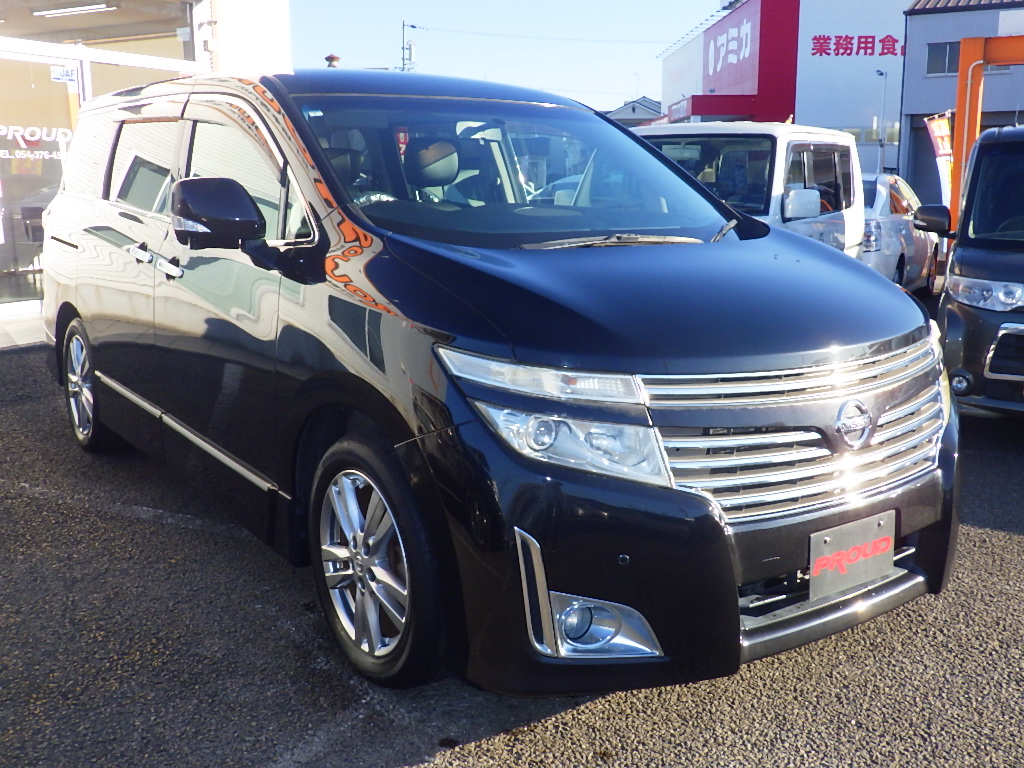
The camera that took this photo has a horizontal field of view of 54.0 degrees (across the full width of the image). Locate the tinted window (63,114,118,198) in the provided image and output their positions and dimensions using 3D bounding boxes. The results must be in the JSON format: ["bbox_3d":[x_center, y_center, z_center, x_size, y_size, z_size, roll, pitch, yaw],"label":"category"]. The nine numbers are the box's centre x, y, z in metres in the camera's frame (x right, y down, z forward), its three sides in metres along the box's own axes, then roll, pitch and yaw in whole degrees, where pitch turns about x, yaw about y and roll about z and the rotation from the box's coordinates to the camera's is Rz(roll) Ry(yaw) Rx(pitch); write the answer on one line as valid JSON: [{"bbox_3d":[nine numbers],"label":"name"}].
[{"bbox_3d":[-2.090,-1.104,4.937,0.060,0.390,0.880,5,6,-35],"label":"tinted window"}]

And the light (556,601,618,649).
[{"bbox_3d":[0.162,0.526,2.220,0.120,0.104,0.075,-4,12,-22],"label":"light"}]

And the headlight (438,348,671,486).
[{"bbox_3d":[0.083,0.076,2.366,0.330,0.285,0.540,-6,13,-36],"label":"headlight"}]

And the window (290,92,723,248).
[{"bbox_3d":[0.063,-0.731,3.358,1.450,0.105,0.940,-7,45,-35],"label":"window"}]

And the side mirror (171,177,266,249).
[{"bbox_3d":[-0.814,-0.475,2.806,0.240,0.200,0.150,-7,13,-35],"label":"side mirror"}]

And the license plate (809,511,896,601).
[{"bbox_3d":[0.841,0.420,2.482,0.330,0.165,0.018,-7,10,-35],"label":"license plate"}]

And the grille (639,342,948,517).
[{"bbox_3d":[0.807,0.117,2.572,1.180,0.385,0.230,-6,13,-36],"label":"grille"}]

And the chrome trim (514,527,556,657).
[{"bbox_3d":[0.053,0.455,2.207,0.085,0.295,0.050,2,11,9],"label":"chrome trim"}]

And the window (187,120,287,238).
[{"bbox_3d":[-0.952,-0.718,3.449,0.040,0.410,0.940,8,5,-38],"label":"window"}]

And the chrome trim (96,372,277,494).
[{"bbox_3d":[-1.351,0.148,3.957,0.025,0.045,2.080,-6,14,-36],"label":"chrome trim"}]

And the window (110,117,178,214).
[{"bbox_3d":[-1.561,-0.911,4.257,0.040,0.400,0.830,8,5,-38],"label":"window"}]

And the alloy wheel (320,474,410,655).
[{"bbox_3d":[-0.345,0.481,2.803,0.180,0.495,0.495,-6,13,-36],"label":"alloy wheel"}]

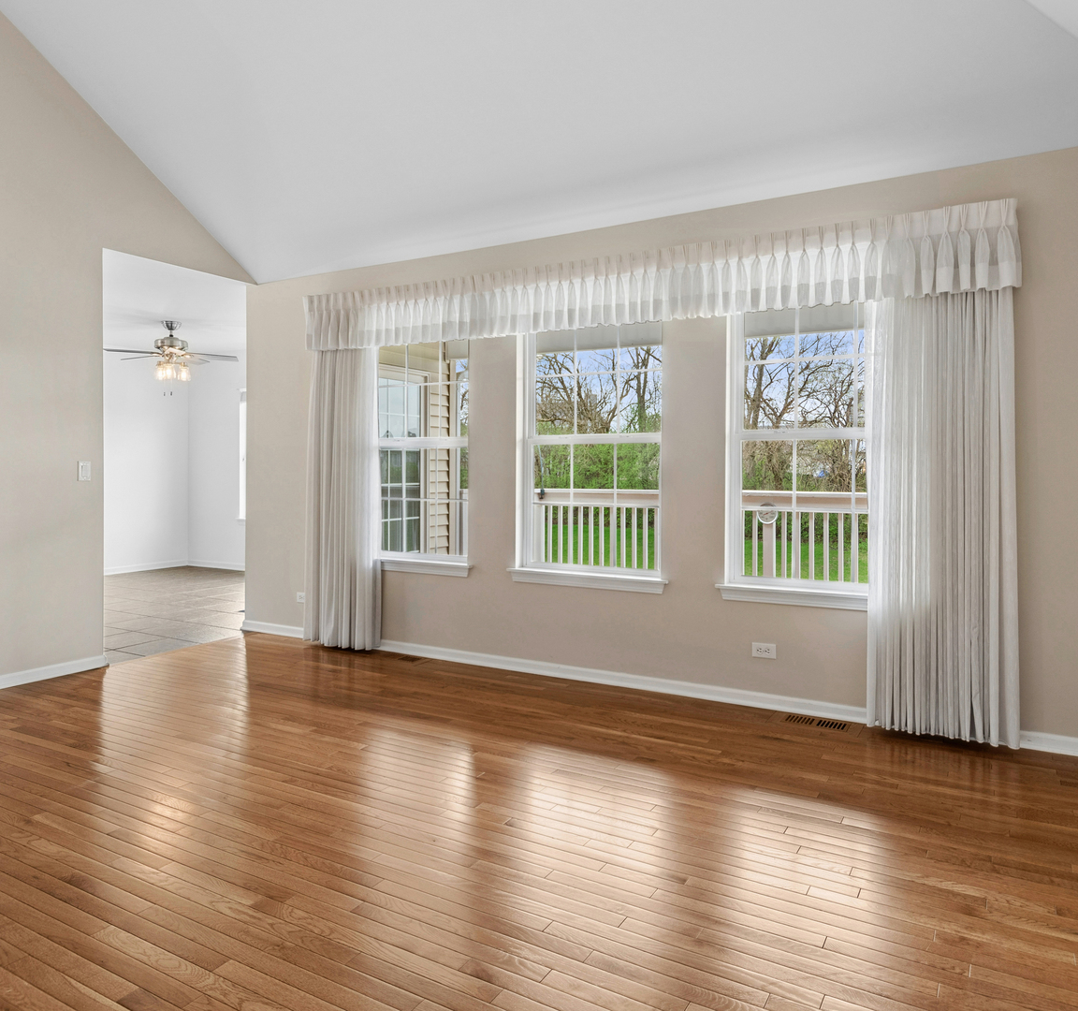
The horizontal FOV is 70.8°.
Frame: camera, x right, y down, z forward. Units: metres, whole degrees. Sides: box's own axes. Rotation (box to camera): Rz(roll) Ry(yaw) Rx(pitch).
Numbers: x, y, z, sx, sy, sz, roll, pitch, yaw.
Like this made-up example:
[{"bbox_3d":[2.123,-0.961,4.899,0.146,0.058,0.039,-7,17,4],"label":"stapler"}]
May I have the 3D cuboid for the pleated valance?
[{"bbox_3d":[0.233,-1.121,4.049,3.956,0.364,0.160,2,2,29],"label":"pleated valance"}]

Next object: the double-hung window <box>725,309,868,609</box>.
[{"bbox_3d":[1.345,-0.310,3.589,0.900,1.560,0.130,2,2,29],"label":"double-hung window"}]

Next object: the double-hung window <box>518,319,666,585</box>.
[{"bbox_3d":[0.279,-0.339,4.184,0.900,1.560,0.130,2,2,29],"label":"double-hung window"}]

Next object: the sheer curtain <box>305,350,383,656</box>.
[{"bbox_3d":[-1.272,-0.168,4.911,0.585,2.149,0.120,2,2,29],"label":"sheer curtain"}]

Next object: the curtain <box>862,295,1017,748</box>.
[{"bbox_3d":[1.729,-0.088,3.237,0.566,2.149,0.120,2,2,29],"label":"curtain"}]

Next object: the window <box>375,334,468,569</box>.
[{"bbox_3d":[-0.786,-0.367,4.779,0.900,1.560,0.130,2,2,29],"label":"window"}]

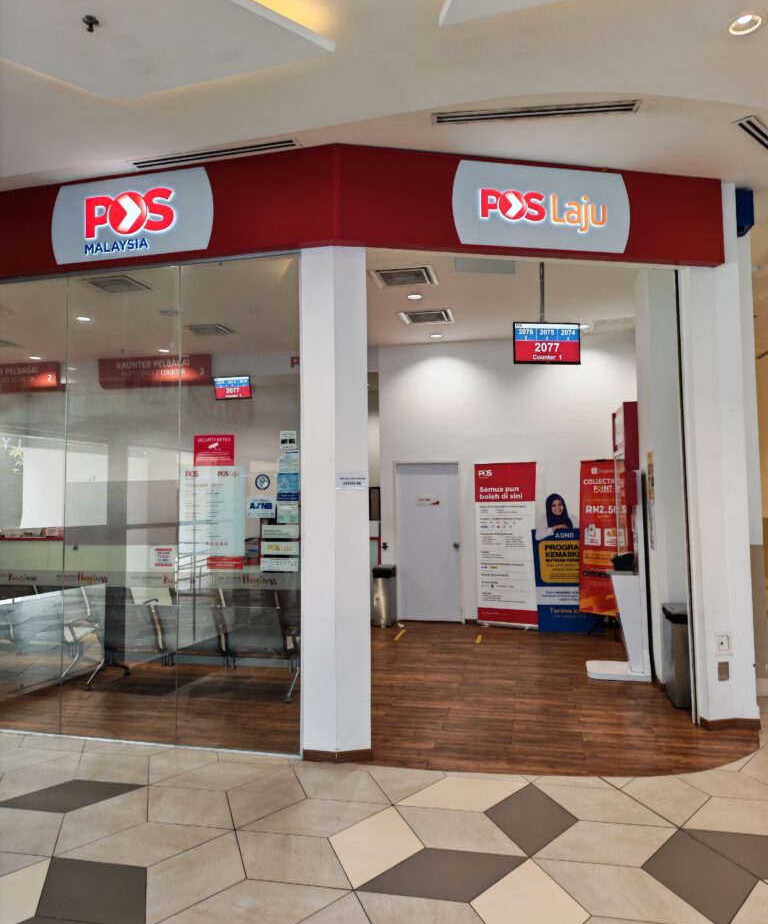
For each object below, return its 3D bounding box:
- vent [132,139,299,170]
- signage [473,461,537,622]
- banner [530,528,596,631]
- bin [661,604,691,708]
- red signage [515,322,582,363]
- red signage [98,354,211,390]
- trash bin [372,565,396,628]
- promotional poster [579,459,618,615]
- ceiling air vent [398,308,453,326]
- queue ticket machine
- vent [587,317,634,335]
[{"bbox_3d":[-1.107,-2.012,4.605,1.200,0.050,0.120,-2,-4,14],"label":"vent"},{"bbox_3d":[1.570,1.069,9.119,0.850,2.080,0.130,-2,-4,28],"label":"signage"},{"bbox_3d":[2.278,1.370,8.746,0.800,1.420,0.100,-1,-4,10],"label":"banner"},{"bbox_3d":[2.377,1.507,5.591,0.270,0.760,0.340,-2,-4,14],"label":"bin"},{"bbox_3d":[1.336,-0.966,5.800,0.560,0.337,0.060,0,-4,-7],"label":"red signage"},{"bbox_3d":[-3.299,-1.297,10.185,1.730,0.430,0.100,-1,-4,10],"label":"red signage"},{"bbox_3d":[0.016,1.757,9.350,0.270,0.770,0.320,-2,-4,14],"label":"trash bin"},{"bbox_3d":[2.603,0.943,8.376,0.580,1.920,0.100,-3,-4,33],"label":"promotional poster"},{"bbox_3d":[0.516,-1.697,8.339,0.590,0.060,0.590,-2,-4,14],"label":"ceiling air vent"},{"bbox_3d":[2.123,0.708,6.570,0.540,2.480,0.450,-2,-4,14],"label":"queue ticket machine"},{"bbox_3d":[2.862,-1.704,8.724,0.600,0.060,0.600,-2,-4,14],"label":"vent"}]

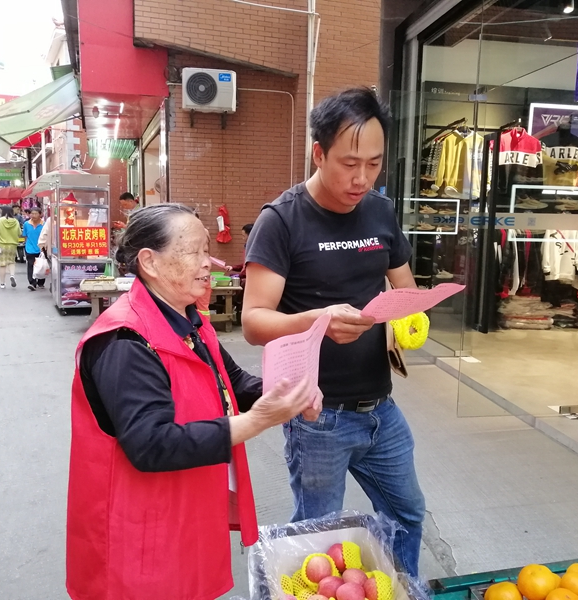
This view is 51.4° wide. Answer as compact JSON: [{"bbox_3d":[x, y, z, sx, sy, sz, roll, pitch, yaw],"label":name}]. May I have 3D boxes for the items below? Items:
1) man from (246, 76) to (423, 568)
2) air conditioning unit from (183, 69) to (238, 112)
[{"bbox_3d":[0.113,0.410,1.481,0.530,1.760,0.460,-1,8,-18],"label":"man"},{"bbox_3d":[-1.138,-2.952,8.546,0.740,0.545,0.290,-1,8,-13],"label":"air conditioning unit"}]

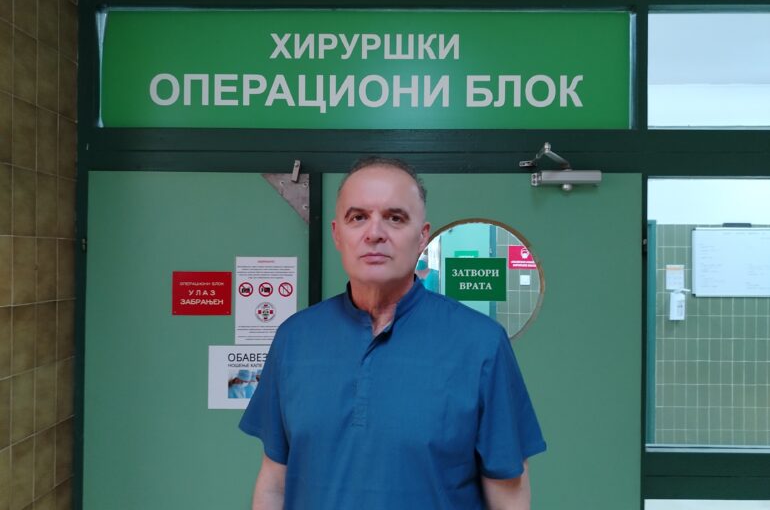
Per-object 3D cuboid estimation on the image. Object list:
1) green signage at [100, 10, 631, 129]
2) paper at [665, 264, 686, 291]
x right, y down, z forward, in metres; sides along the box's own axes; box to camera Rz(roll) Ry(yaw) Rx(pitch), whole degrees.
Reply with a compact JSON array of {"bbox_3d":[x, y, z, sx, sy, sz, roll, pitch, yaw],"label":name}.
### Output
[{"bbox_3d":[-0.072,-0.637,1.834,1.812,0.411,0.020,0,0,1],"label":"green signage"},{"bbox_3d":[2.542,0.198,4.667,0.154,0.216,0.008,0,0,1],"label":"paper"}]

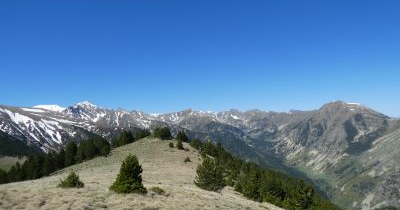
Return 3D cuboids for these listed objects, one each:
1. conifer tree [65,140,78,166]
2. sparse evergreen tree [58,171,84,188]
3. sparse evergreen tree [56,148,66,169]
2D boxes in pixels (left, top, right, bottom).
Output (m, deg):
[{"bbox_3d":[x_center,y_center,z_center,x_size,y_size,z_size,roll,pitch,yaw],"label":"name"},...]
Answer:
[{"bbox_3d":[-19.926,7.598,43.000,2.171,3.877,2.171,0,-2,0],"label":"conifer tree"},{"bbox_3d":[-7.631,4.448,16.500,1.577,0.982,1.178,0,-2,0],"label":"sparse evergreen tree"},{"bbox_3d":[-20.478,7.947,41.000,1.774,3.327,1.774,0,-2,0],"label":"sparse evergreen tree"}]

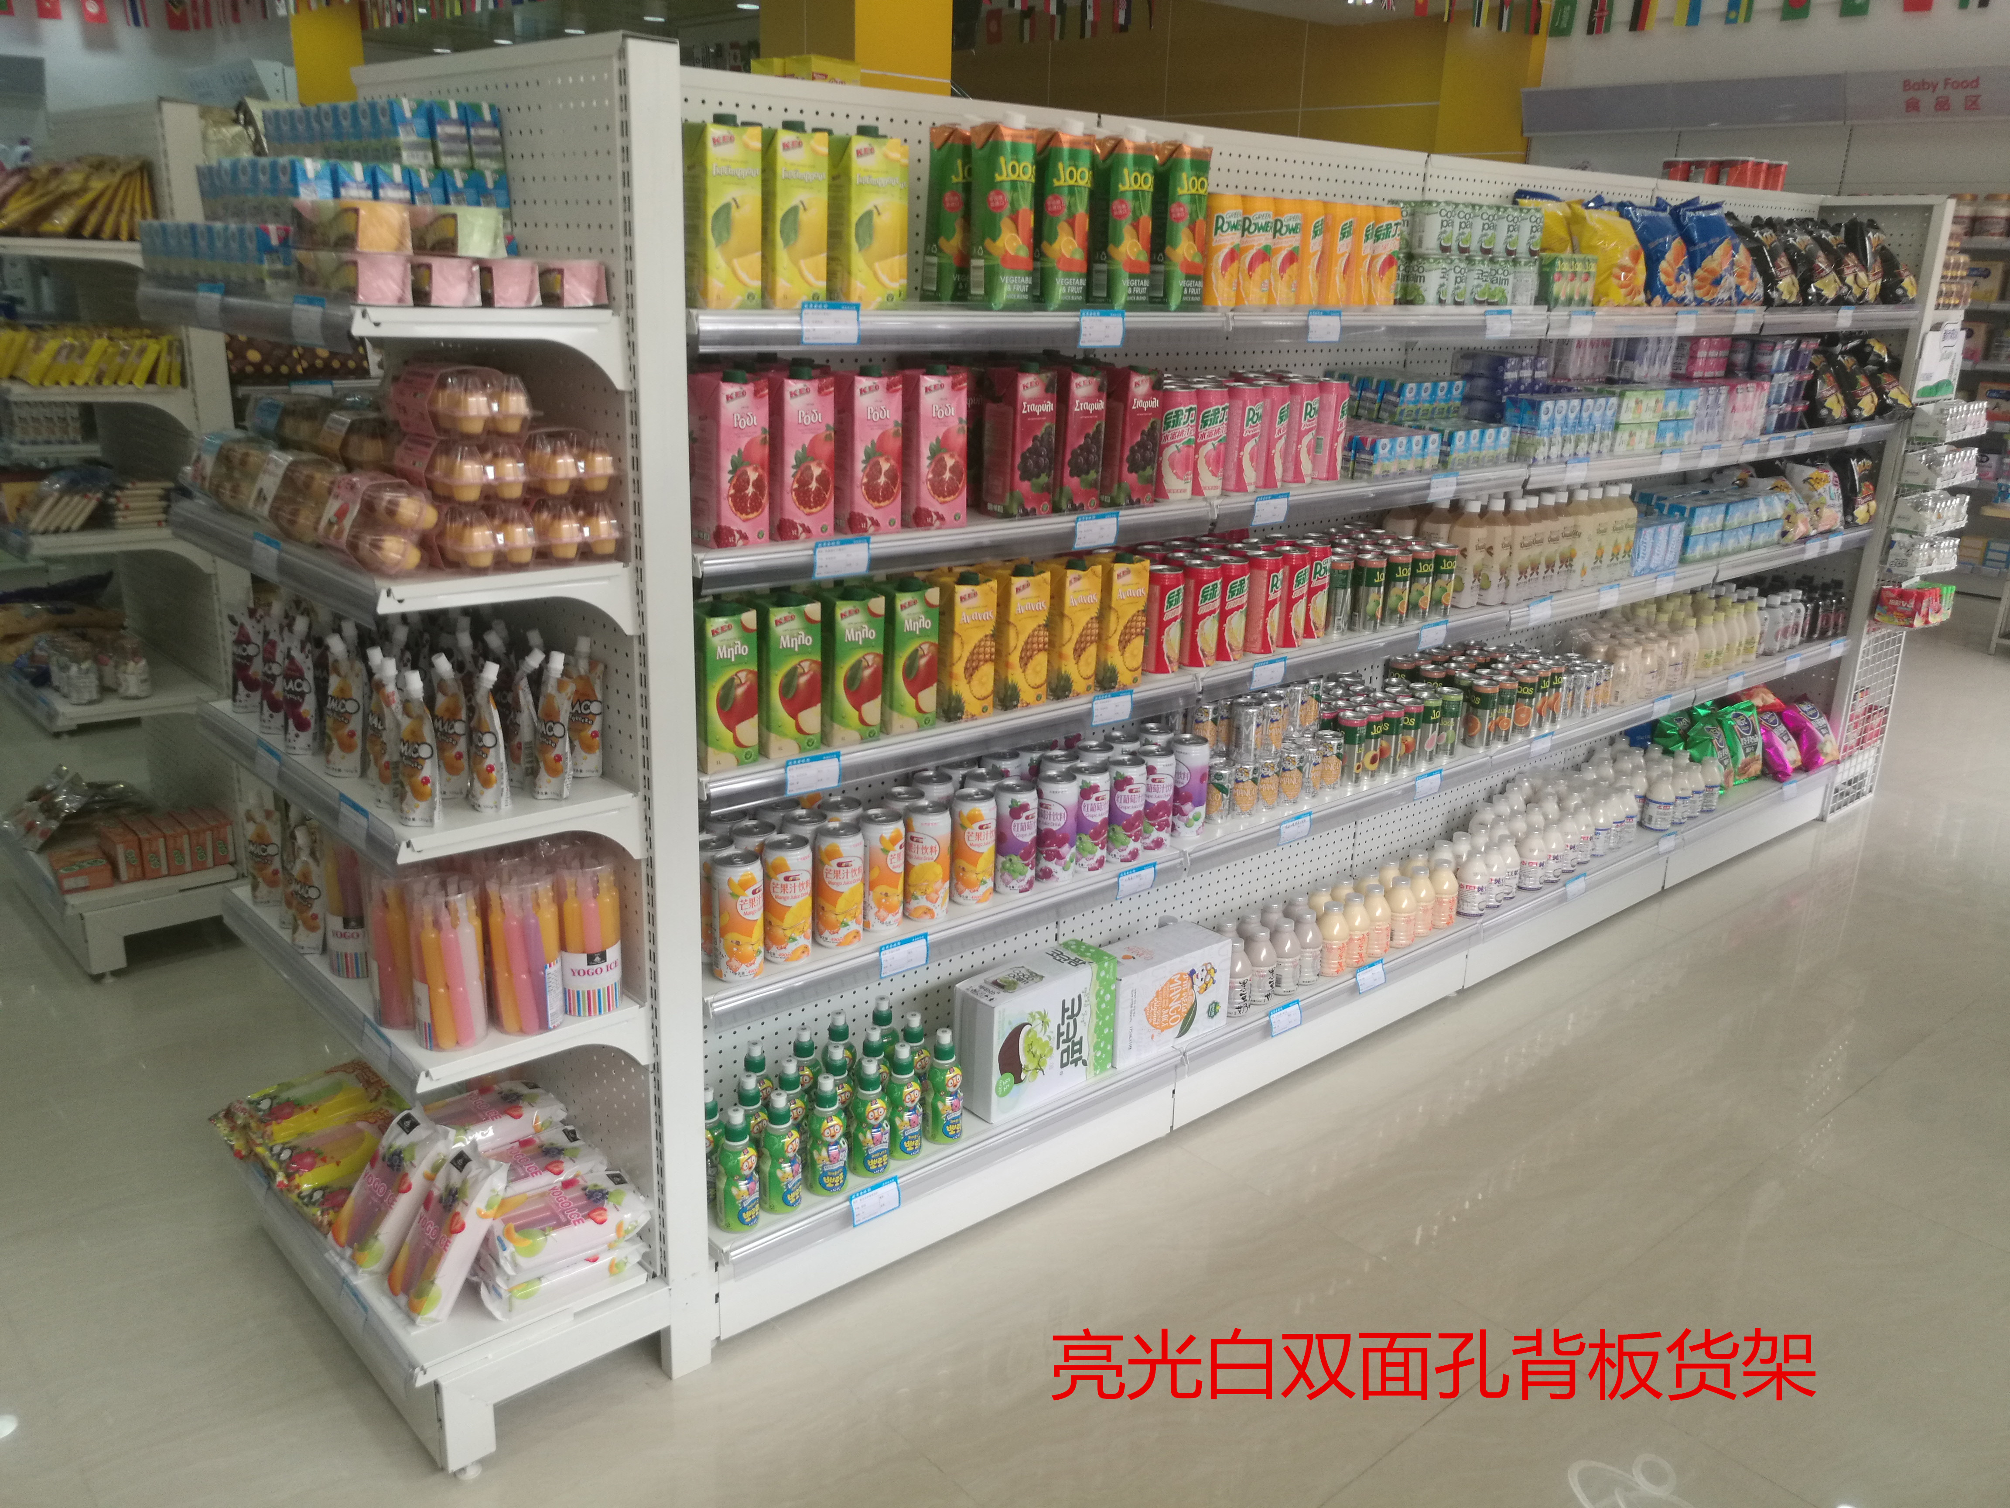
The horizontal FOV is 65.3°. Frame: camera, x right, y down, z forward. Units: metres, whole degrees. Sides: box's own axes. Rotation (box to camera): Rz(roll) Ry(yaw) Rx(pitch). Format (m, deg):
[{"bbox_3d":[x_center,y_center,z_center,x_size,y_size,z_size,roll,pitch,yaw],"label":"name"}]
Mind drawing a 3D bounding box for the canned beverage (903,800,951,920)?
[{"bbox_3d":[-0.113,0.157,2.301,0.067,0.166,0.067,2,17,-1],"label":"canned beverage"}]

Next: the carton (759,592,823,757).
[{"bbox_3d":[-0.290,-0.109,2.048,0.074,0.208,0.072,-11,21,-36],"label":"carton"}]

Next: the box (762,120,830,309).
[{"bbox_3d":[-0.260,-0.641,1.870,0.074,0.210,0.069,-13,23,-40],"label":"box"}]

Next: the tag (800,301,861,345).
[{"bbox_3d":[-0.208,-0.516,1.882,0.086,0.048,0.006,-13,23,-39],"label":"tag"}]

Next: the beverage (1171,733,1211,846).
[{"bbox_3d":[0.312,0.056,2.682,0.066,0.168,0.066,2,18,-1],"label":"beverage"}]

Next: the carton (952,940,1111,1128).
[{"bbox_3d":[0.050,0.444,2.529,0.275,0.200,0.096,-14,24,-42],"label":"carton"}]

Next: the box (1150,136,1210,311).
[{"bbox_3d":[0.248,-0.769,2.279,0.070,0.243,0.070,-14,24,-40],"label":"box"}]

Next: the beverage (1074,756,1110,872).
[{"bbox_3d":[0.131,0.101,2.474,0.066,0.168,0.066,2,18,-1],"label":"beverage"}]

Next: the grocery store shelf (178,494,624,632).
[{"bbox_3d":[-0.768,-0.245,1.949,0.300,0.096,0.728,-13,23,-40],"label":"grocery store shelf"}]

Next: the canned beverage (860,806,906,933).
[{"bbox_3d":[-0.175,0.167,2.241,0.066,0.168,0.066,2,18,-1],"label":"canned beverage"}]

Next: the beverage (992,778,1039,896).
[{"bbox_3d":[0.018,0.126,2.415,0.066,0.167,0.066,2,17,-1],"label":"beverage"}]

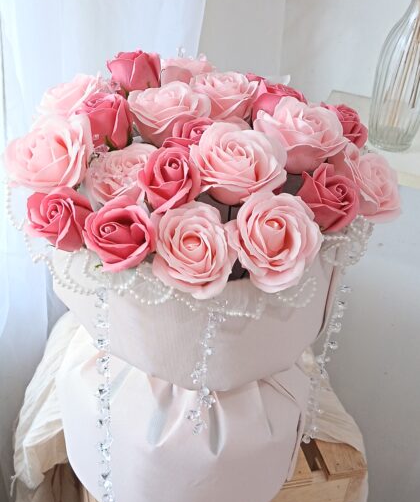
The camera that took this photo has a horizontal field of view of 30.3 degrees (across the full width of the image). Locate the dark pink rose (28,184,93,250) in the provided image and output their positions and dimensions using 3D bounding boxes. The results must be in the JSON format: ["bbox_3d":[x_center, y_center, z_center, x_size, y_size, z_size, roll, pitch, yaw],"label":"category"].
[{"bbox_3d":[-0.131,-0.028,0.675,0.058,0.050,0.058,-3,77,13],"label":"dark pink rose"}]

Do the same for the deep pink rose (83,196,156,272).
[{"bbox_3d":[-0.075,-0.015,0.645,0.062,0.062,0.050,21,-1,13],"label":"deep pink rose"}]

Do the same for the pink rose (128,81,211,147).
[{"bbox_3d":[-0.039,-0.133,0.750,0.080,0.058,0.080,0,45,-3],"label":"pink rose"}]

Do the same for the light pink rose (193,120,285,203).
[{"bbox_3d":[0.024,-0.074,0.660,0.081,0.058,0.081,0,60,2],"label":"light pink rose"}]

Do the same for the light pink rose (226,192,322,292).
[{"bbox_3d":[0.054,-0.008,0.645,0.081,0.058,0.081,6,71,5],"label":"light pink rose"}]

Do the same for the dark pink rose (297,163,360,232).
[{"bbox_3d":[0.104,-0.047,0.685,0.058,0.051,0.058,-30,89,-24],"label":"dark pink rose"}]

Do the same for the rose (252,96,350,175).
[{"bbox_3d":[0.081,-0.103,0.695,0.082,0.058,0.082,19,48,3],"label":"rose"}]

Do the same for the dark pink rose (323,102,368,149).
[{"bbox_3d":[0.127,-0.120,0.750,0.055,0.048,0.055,27,57,5],"label":"dark pink rose"}]

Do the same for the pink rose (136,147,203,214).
[{"bbox_3d":[-0.036,-0.062,0.675,0.057,0.052,0.057,5,62,-9],"label":"pink rose"}]

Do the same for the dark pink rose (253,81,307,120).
[{"bbox_3d":[0.069,-0.143,0.770,0.059,0.052,0.059,14,43,2],"label":"dark pink rose"}]

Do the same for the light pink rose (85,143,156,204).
[{"bbox_3d":[-0.078,-0.065,0.690,0.070,0.055,0.070,6,57,-7],"label":"light pink rose"}]

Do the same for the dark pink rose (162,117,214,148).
[{"bbox_3d":[-0.014,-0.100,0.710,0.058,0.050,0.058,0,56,-1],"label":"dark pink rose"}]

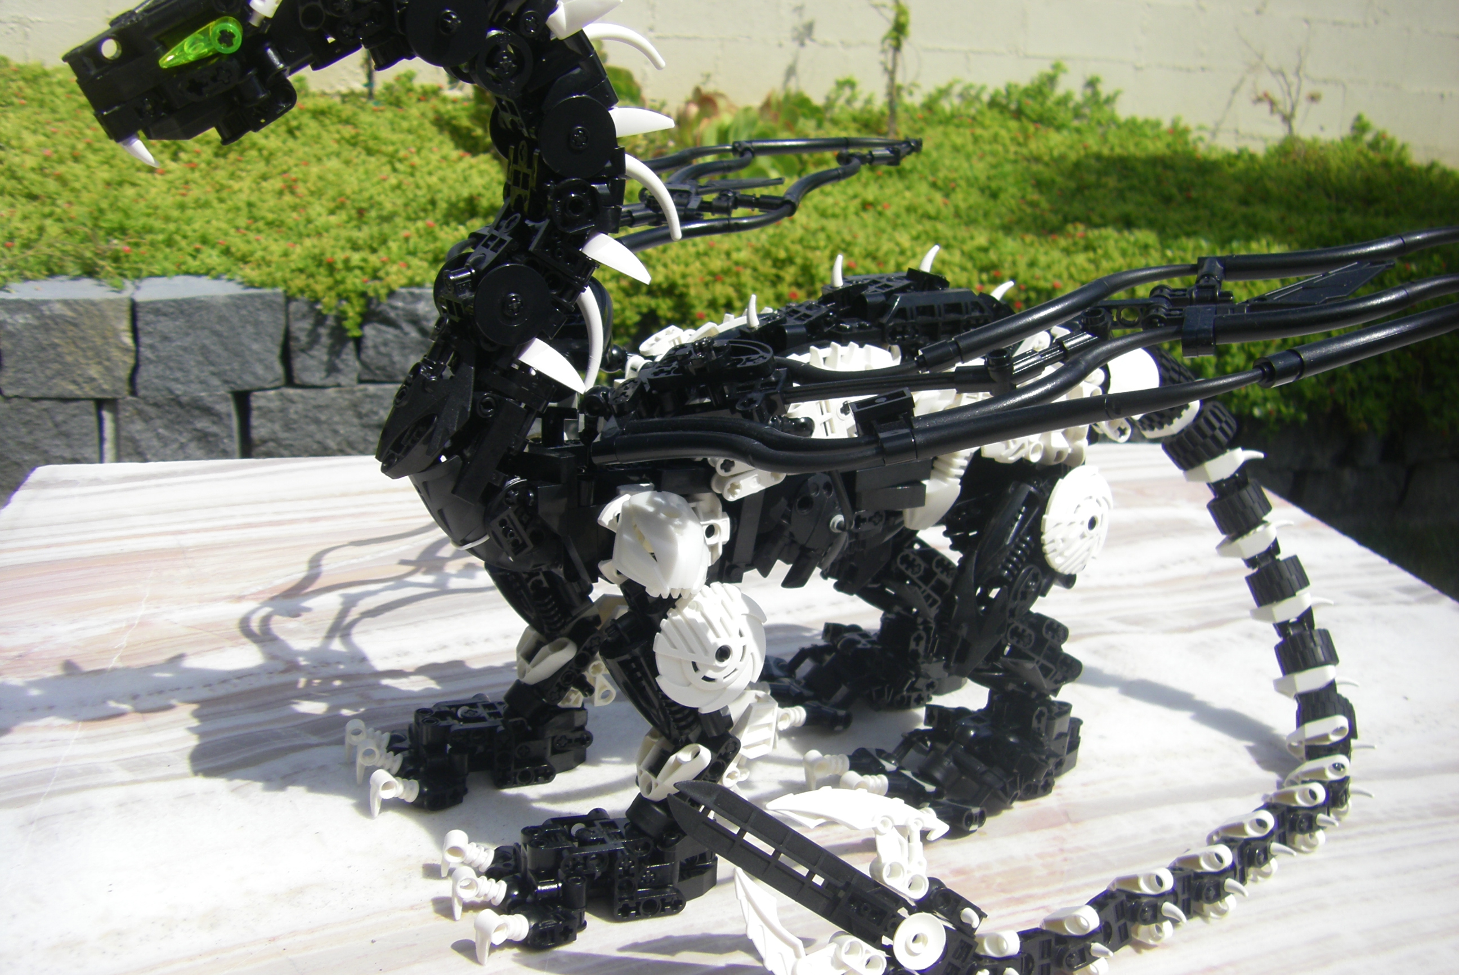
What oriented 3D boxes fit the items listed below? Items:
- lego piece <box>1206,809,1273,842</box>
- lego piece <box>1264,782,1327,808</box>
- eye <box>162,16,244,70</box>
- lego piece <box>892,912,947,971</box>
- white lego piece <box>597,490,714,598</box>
[{"bbox_3d":[0.169,0.113,0.528,0.021,0.008,0.007,-28,-15,35],"label":"lego piece"},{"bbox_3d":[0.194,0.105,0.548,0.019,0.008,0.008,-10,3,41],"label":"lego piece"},{"bbox_3d":[-0.130,-0.109,0.395,0.021,0.008,0.008,-23,30,-3],"label":"eye"},{"bbox_3d":[0.051,0.124,0.439,0.016,0.016,0.005,-5,3,-21],"label":"lego piece"},{"bbox_3d":[-0.021,0.016,0.463,0.027,0.029,0.022,-7,19,-27],"label":"white lego piece"}]

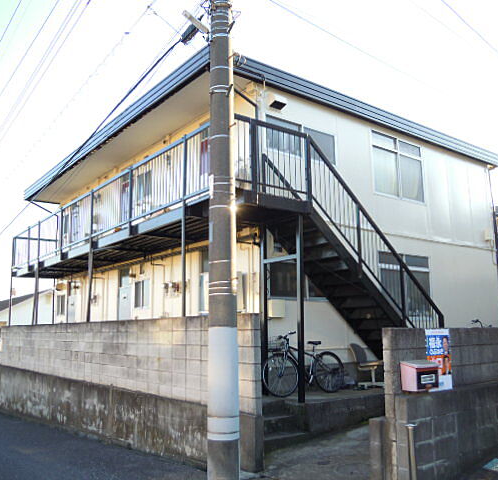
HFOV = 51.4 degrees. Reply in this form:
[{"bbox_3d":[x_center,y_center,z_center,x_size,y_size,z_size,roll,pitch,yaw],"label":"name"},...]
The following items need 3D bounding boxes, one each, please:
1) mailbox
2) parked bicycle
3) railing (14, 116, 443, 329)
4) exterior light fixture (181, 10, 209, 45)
[{"bbox_3d":[1.617,1.269,4.841,0.360,0.265,0.190,7,-12,-37],"label":"mailbox"},{"bbox_3d":[0.960,2.056,8.639,1.700,1.040,0.570,6,-12,-35],"label":"parked bicycle"},{"bbox_3d":[-1.915,1.170,13.660,5.300,3.950,12.180,7,-12,-37],"label":"railing"},{"bbox_3d":[-0.611,-2.459,5.963,0.130,0.200,0.460,-9,-13,40],"label":"exterior light fixture"}]

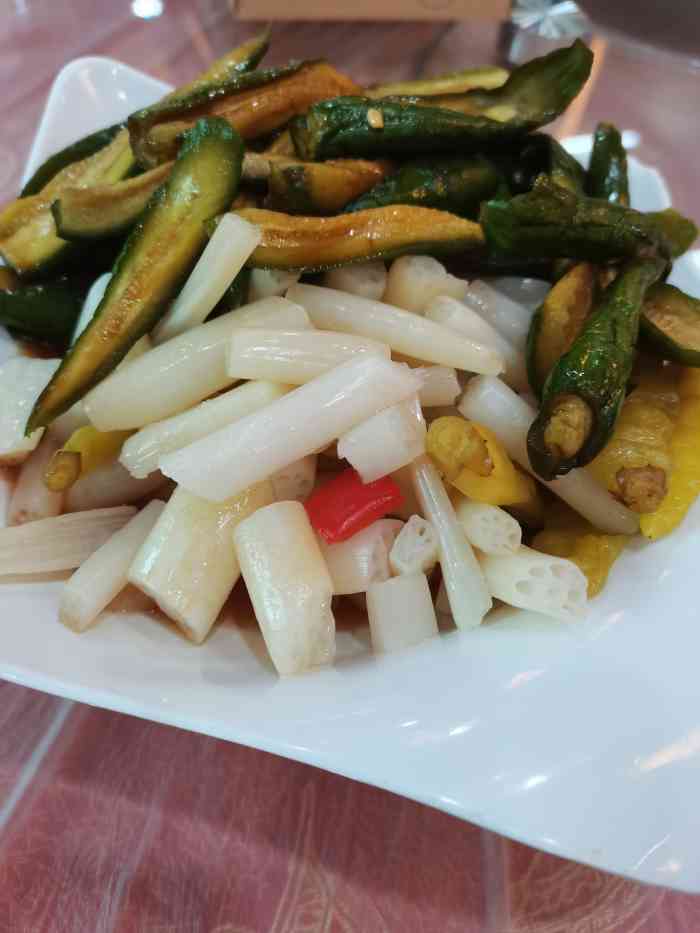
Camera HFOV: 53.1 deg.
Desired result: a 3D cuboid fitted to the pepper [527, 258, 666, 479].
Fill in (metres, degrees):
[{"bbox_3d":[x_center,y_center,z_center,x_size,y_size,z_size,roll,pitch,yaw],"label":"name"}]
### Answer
[{"bbox_3d":[0.089,-0.039,0.240,0.024,0.023,0.095,22,56,22],"label":"pepper"}]

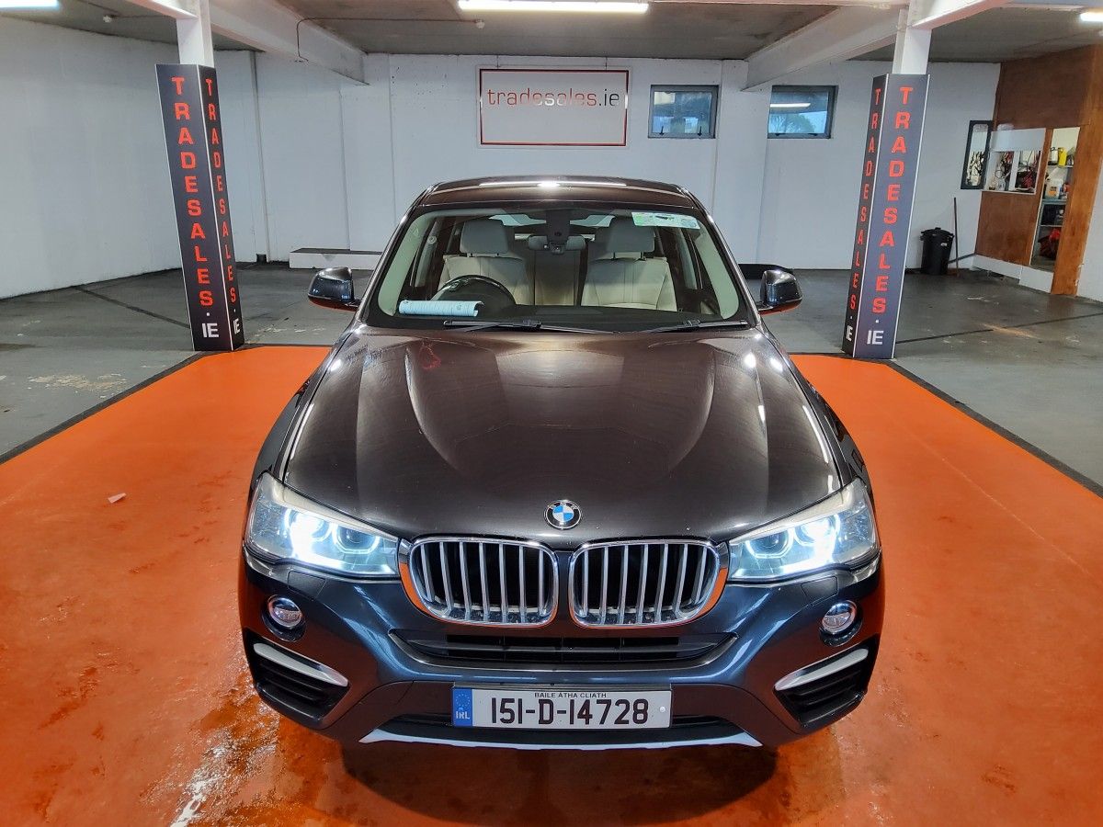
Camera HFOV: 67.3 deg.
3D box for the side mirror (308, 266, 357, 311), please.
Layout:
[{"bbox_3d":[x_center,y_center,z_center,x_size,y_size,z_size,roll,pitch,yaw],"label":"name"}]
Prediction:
[{"bbox_3d":[-0.917,-0.535,3.518,0.220,0.175,0.190,0,18,0],"label":"side mirror"}]

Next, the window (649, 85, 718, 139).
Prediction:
[{"bbox_3d":[1.995,-4.546,12.500,1.053,0.749,0.100,1,18,0],"label":"window"}]

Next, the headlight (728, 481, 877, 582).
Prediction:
[{"bbox_3d":[0.635,0.279,2.152,0.460,0.160,0.420,0,18,0],"label":"headlight"}]

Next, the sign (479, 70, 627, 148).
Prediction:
[{"bbox_3d":[0.051,-4.581,12.428,2.208,1.066,0.050,1,18,0],"label":"sign"}]

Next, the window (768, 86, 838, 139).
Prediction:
[{"bbox_3d":[3.761,-4.539,12.482,1.075,0.748,0.100,1,18,0],"label":"window"}]

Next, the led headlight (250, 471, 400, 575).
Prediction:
[{"bbox_3d":[-0.594,0.272,2.152,0.460,0.160,0.420,0,18,0],"label":"led headlight"}]

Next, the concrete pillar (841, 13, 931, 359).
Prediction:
[{"bbox_3d":[2.905,-1.888,7.163,0.335,2.817,0.300,1,18,0],"label":"concrete pillar"}]

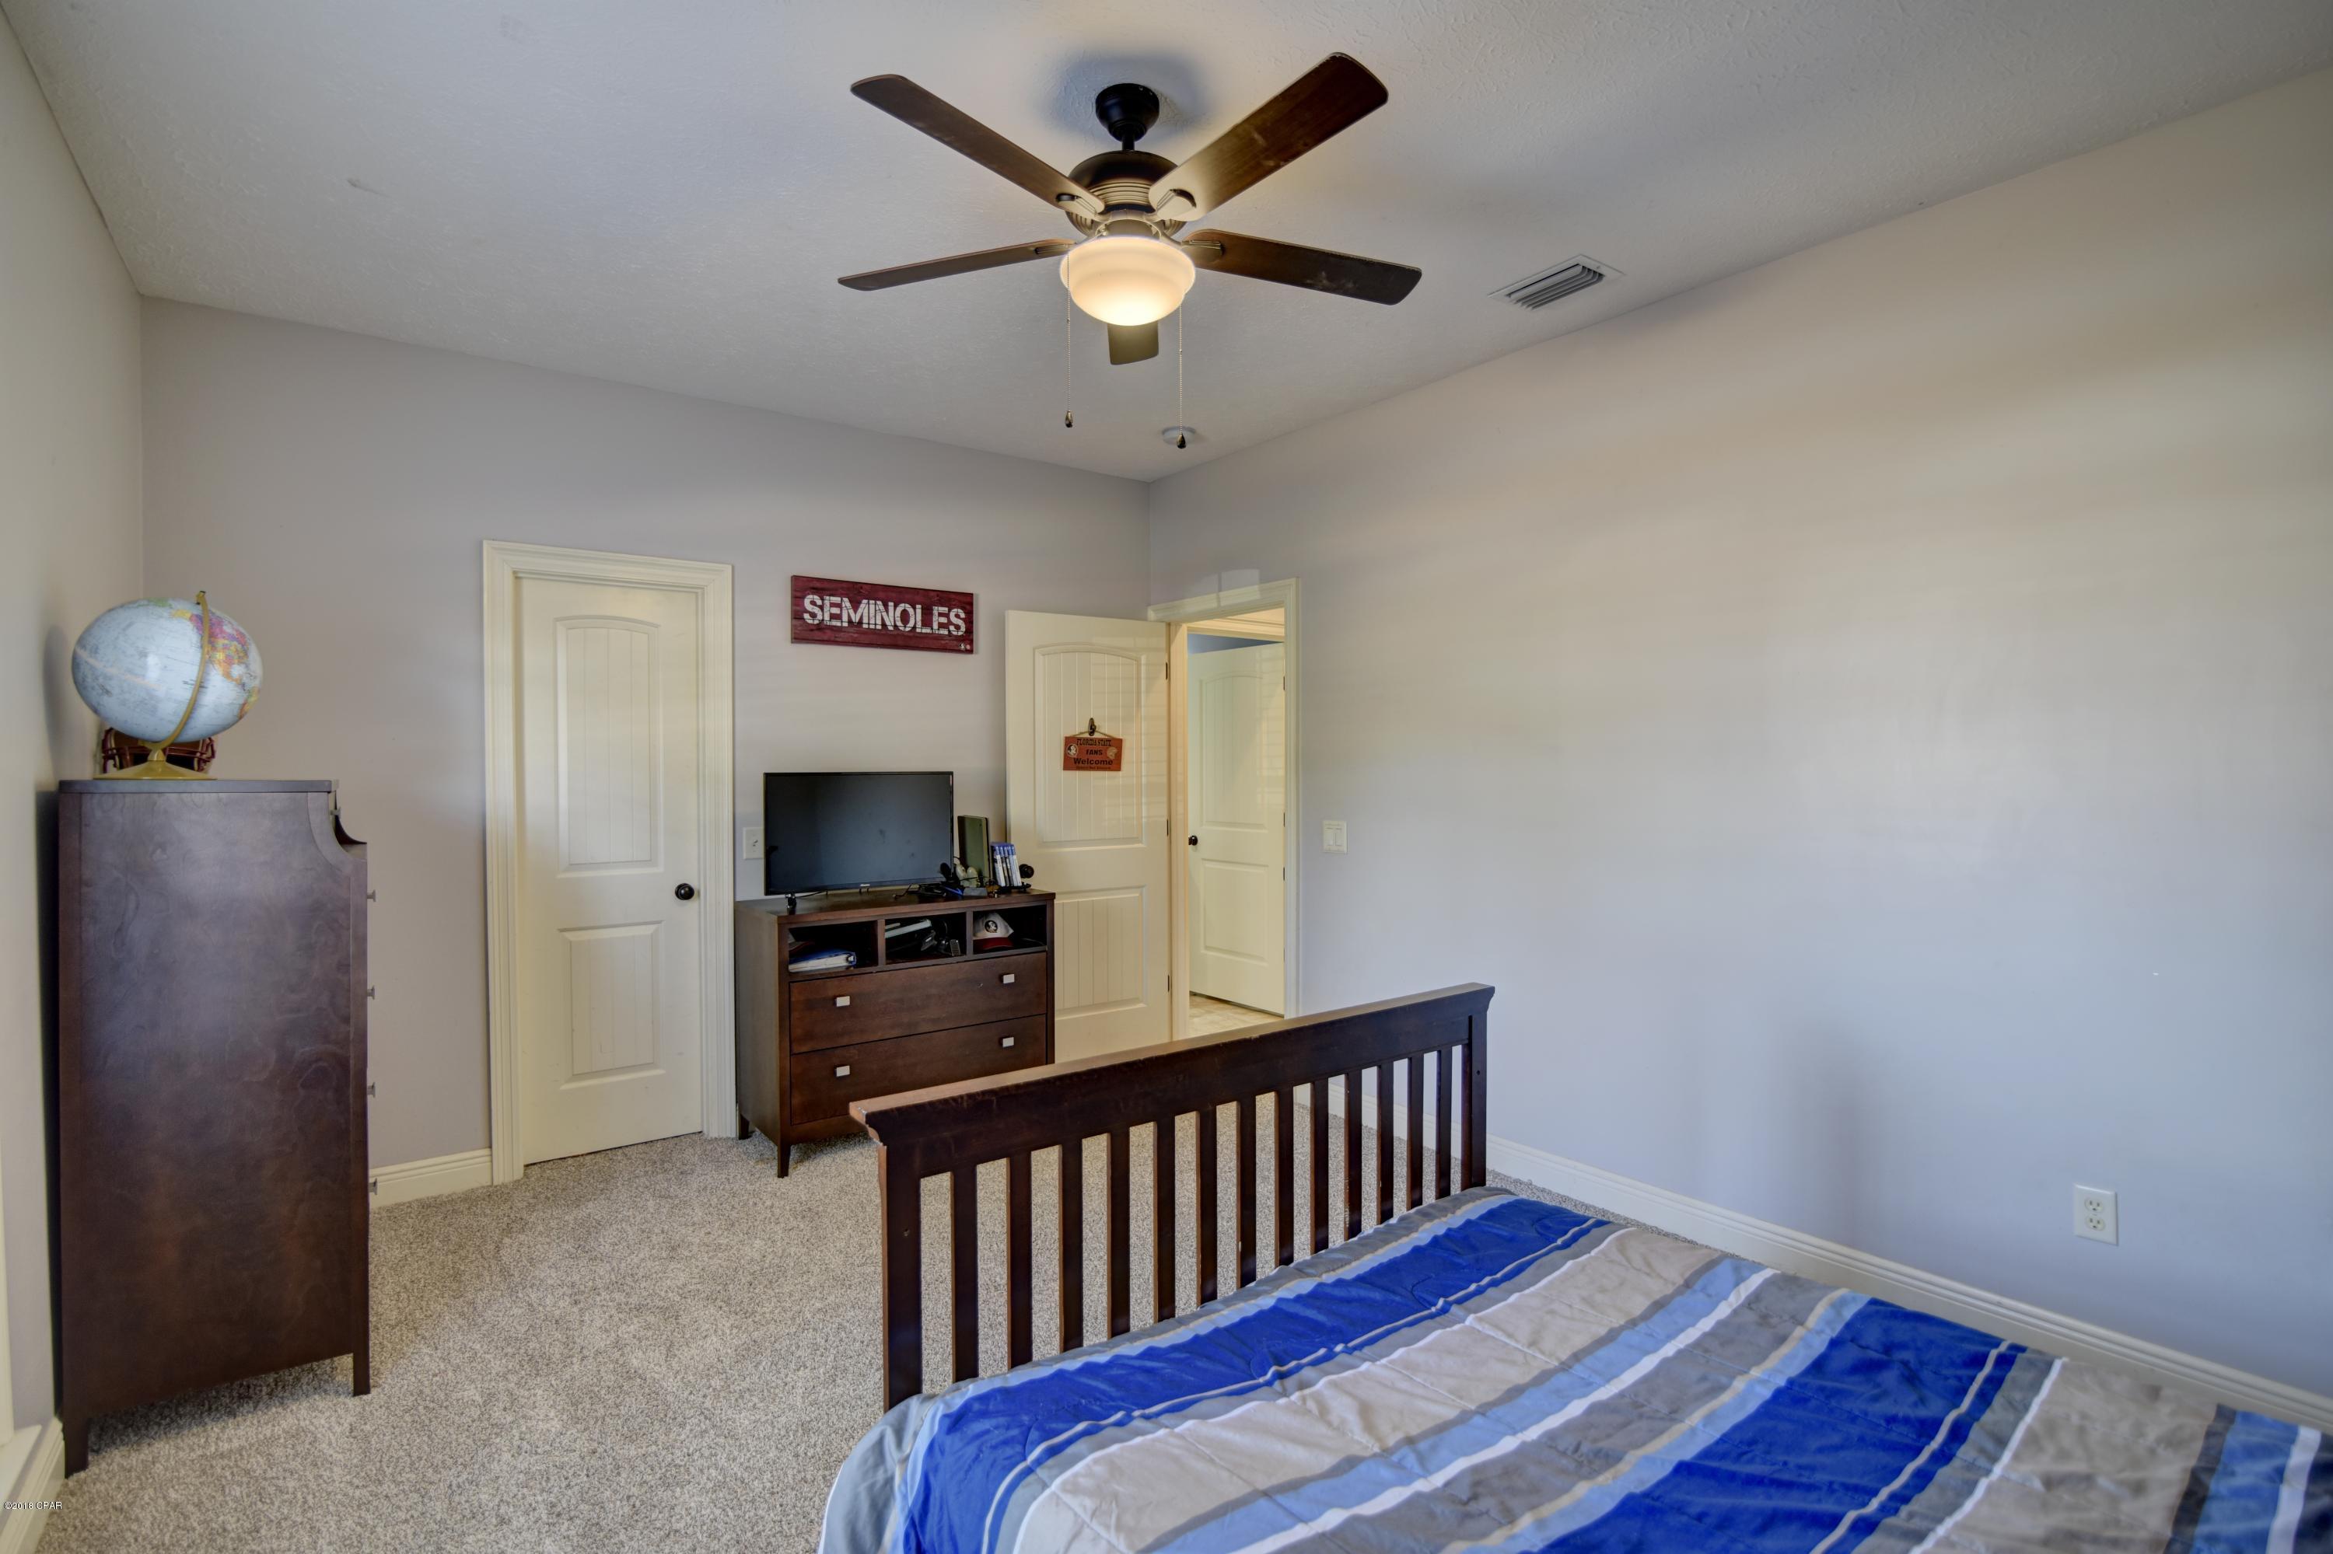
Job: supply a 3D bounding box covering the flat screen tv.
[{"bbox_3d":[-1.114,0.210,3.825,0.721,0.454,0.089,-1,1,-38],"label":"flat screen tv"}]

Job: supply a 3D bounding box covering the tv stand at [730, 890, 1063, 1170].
[{"bbox_3d":[-1.005,0.901,3.954,1.046,0.864,0.479,-1,1,-36],"label":"tv stand"}]

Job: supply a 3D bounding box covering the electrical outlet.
[{"bbox_3d":[2.062,0.972,2.300,0.010,0.118,0.072,-1,1,-40],"label":"electrical outlet"}]

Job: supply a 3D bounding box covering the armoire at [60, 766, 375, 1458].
[{"bbox_3d":[-2.141,0.677,2.422,0.464,1.342,0.760,-1,1,-36],"label":"armoire"}]

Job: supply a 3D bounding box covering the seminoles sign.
[{"bbox_3d":[-1.121,-0.644,4.184,0.755,0.257,0.025,-1,1,-35],"label":"seminoles sign"}]

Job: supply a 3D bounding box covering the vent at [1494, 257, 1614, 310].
[{"bbox_3d":[1.103,-1.390,2.935,0.193,0.022,0.311,-1,1,-39],"label":"vent"}]

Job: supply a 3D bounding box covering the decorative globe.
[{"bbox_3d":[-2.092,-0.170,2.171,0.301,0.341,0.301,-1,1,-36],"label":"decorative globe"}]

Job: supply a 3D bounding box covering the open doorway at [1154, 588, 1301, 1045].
[{"bbox_3d":[0.242,0.265,4.555,0.128,2.127,0.957,-1,1,-39],"label":"open doorway"}]

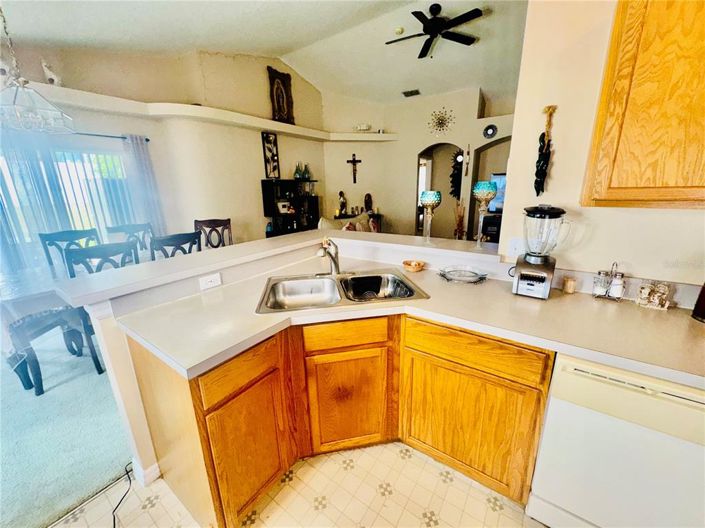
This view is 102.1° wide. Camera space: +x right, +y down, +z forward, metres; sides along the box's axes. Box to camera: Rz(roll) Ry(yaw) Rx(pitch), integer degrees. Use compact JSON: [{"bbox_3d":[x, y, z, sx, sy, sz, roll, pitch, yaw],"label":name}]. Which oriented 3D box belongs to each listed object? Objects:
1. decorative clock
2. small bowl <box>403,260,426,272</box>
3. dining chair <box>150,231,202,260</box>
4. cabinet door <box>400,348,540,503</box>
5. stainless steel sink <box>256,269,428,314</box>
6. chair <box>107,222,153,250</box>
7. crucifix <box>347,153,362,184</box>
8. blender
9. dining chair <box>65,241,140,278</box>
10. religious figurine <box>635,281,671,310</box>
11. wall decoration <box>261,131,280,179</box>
[{"bbox_3d":[1.754,-2.835,5.644,0.520,0.510,0.050,9,18,34],"label":"decorative clock"},{"bbox_3d":[0.411,0.015,1.904,0.145,0.055,0.145,-1,15,0],"label":"small bowl"},{"bbox_3d":[-1.858,0.190,3.005,0.570,1.045,0.470,9,18,34],"label":"dining chair"},{"bbox_3d":[0.485,0.705,1.296,0.560,0.560,0.025,9,18,34],"label":"cabinet door"},{"bbox_3d":[-0.065,0.217,1.653,0.840,0.190,0.550,-4,15,-8],"label":"stainless steel sink"},{"bbox_3d":[-2.522,0.070,3.508,0.570,1.045,0.470,11,19,38],"label":"chair"},{"bbox_3d":[0.054,-2.214,6.649,0.330,0.635,0.050,-4,15,-8],"label":"crucifix"},{"bbox_3d":[0.922,-0.064,1.391,0.190,0.425,0.185,8,17,30],"label":"blender"},{"bbox_3d":[-2.192,0.317,2.605,0.580,1.066,0.480,12,20,41],"label":"dining chair"},{"bbox_3d":[1.336,0.135,1.268,0.098,0.105,0.055,9,19,35],"label":"religious figurine"},{"bbox_3d":[-1.483,-1.974,5.233,0.030,0.790,0.320,9,18,34],"label":"wall decoration"}]

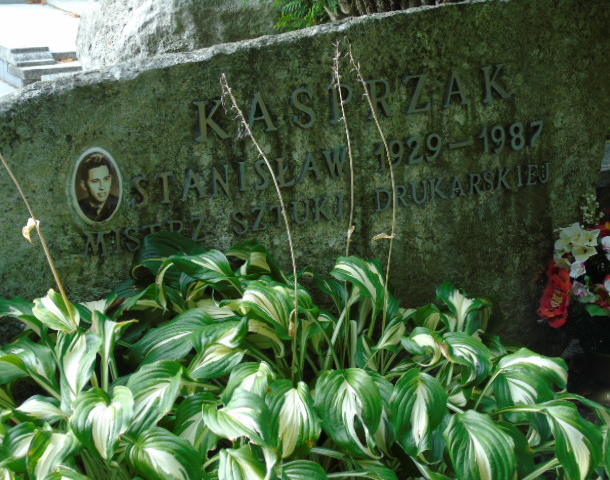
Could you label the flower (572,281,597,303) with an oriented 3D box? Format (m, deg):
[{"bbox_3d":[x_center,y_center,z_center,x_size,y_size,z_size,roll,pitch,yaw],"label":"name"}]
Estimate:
[{"bbox_3d":[0.485,0.089,2.280,0.043,0.038,0.020,2,24,5],"label":"flower"}]

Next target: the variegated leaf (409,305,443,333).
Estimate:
[{"bbox_3d":[0.197,0.132,2.130,0.055,0.035,0.070,4,49,4],"label":"variegated leaf"}]

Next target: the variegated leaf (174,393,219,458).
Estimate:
[{"bbox_3d":[-0.150,0.259,1.810,0.061,0.078,0.070,5,18,24],"label":"variegated leaf"}]

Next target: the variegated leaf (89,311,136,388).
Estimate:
[{"bbox_3d":[-0.280,0.159,1.910,0.065,0.101,0.060,-6,17,-10],"label":"variegated leaf"}]

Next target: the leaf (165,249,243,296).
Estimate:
[{"bbox_3d":[-0.163,0.053,2.130,0.120,0.055,0.070,-15,30,-17],"label":"leaf"}]

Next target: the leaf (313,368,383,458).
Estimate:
[{"bbox_3d":[0.059,0.237,1.790,0.093,0.105,0.075,-4,17,-5],"label":"leaf"}]

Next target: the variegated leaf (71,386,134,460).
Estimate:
[{"bbox_3d":[-0.284,0.257,1.840,0.084,0.105,0.042,-3,-16,-1],"label":"variegated leaf"}]

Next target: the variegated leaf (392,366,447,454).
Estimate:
[{"bbox_3d":[0.171,0.258,1.960,0.078,0.126,0.060,-5,20,-5],"label":"variegated leaf"}]

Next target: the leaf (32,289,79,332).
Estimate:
[{"bbox_3d":[-0.397,0.112,2.090,0.071,0.065,0.050,-4,20,0],"label":"leaf"}]

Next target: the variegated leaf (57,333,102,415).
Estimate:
[{"bbox_3d":[-0.321,0.186,1.860,0.063,0.103,0.060,-2,17,5],"label":"variegated leaf"}]

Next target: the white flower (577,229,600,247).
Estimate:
[{"bbox_3d":[0.510,-0.004,2.360,0.038,0.030,0.020,-4,20,0],"label":"white flower"}]

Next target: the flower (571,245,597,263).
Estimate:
[{"bbox_3d":[0.485,0.023,2.280,0.045,0.034,0.020,0,24,0],"label":"flower"}]

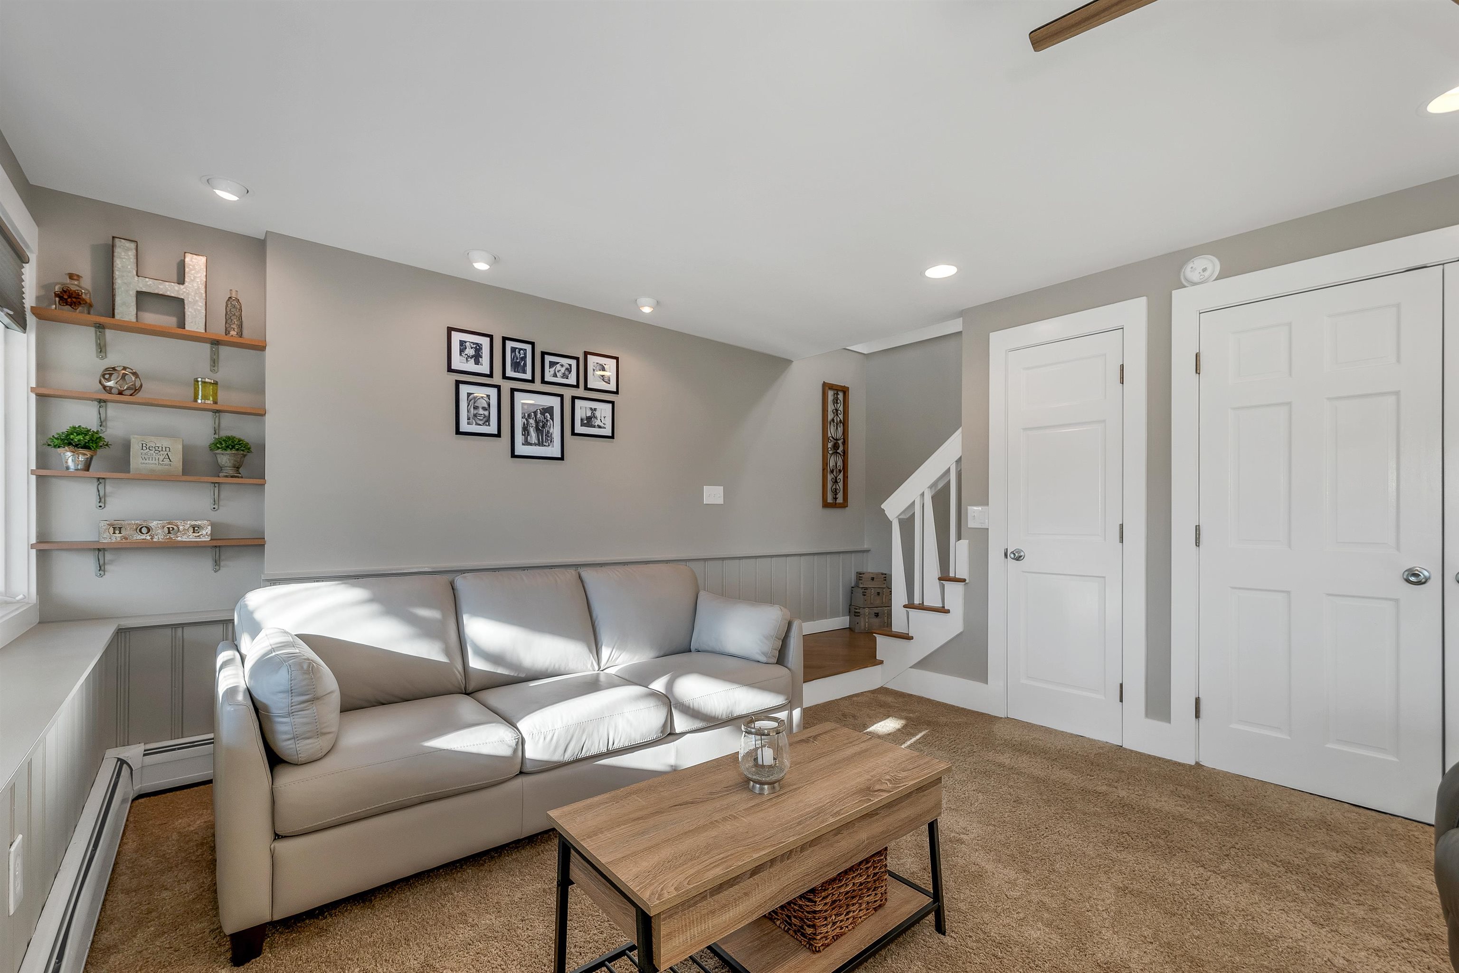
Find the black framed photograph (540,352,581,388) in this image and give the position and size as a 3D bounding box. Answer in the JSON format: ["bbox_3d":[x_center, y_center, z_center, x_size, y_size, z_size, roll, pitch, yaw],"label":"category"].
[{"bbox_3d":[-0.973,-0.668,3.277,0.230,0.183,0.022,1,-2,-38],"label":"black framed photograph"}]

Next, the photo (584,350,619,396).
[{"bbox_3d":[-0.778,-0.694,3.485,0.231,0.231,0.022,2,-3,-38],"label":"photo"}]

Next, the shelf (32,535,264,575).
[{"bbox_3d":[-2.344,0.295,2.335,0.667,0.149,0.130,2,-3,-38],"label":"shelf"}]

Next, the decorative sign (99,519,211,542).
[{"bbox_3d":[-2.286,0.179,2.270,0.314,0.083,0.030,1,-2,-38],"label":"decorative sign"}]

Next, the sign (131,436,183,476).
[{"bbox_3d":[-2.309,-0.123,2.289,0.149,0.155,0.035,1,-2,-38],"label":"sign"}]

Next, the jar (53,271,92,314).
[{"bbox_3d":[-2.533,-0.740,2.190,0.098,0.163,0.085,2,-3,-38],"label":"jar"}]

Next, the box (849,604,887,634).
[{"bbox_3d":[1.216,1.115,4.838,0.345,0.208,0.220,0,-2,-4],"label":"box"}]

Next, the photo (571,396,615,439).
[{"bbox_3d":[-0.821,-0.415,3.451,0.281,0.233,0.022,2,-3,-38],"label":"photo"}]

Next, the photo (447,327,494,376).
[{"bbox_3d":[-1.373,-0.709,3.019,0.230,0.230,0.022,2,-3,-38],"label":"photo"}]

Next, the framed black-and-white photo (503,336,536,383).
[{"bbox_3d":[-1.159,-0.693,3.129,0.178,0.231,0.022,1,-2,-38],"label":"framed black-and-white photo"}]

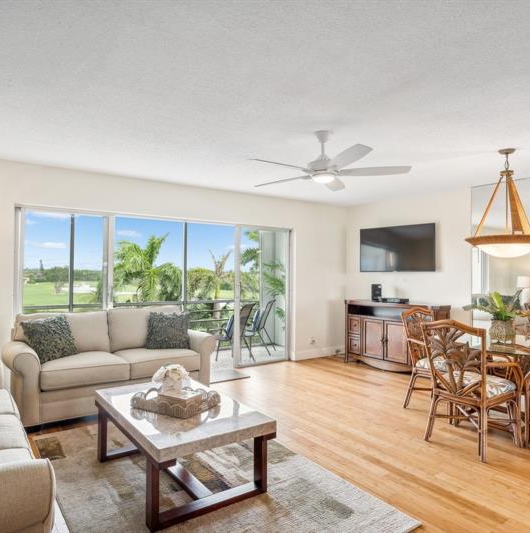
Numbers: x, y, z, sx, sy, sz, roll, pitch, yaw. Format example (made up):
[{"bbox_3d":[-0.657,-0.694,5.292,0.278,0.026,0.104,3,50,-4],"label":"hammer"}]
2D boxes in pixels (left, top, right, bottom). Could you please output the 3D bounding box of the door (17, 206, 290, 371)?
[{"bbox_3d":[-1.086,0.412,5.334,3.564,1.979,0.130,1,-1,-35],"label":"door"}]

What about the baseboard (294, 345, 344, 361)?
[{"bbox_3d":[0.942,1.404,6.839,1.170,0.135,0.025,1,-1,-37],"label":"baseboard"}]

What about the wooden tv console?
[{"bbox_3d":[1.788,0.966,5.853,0.460,0.930,1.440,1,-1,-35],"label":"wooden tv console"}]

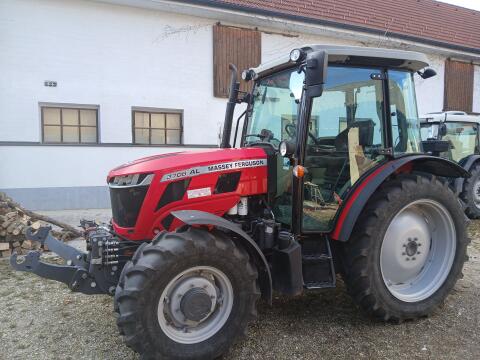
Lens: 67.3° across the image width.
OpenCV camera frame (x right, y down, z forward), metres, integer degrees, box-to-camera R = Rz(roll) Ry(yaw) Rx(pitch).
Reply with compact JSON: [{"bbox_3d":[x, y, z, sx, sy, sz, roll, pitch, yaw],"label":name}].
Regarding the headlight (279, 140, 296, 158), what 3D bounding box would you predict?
[{"bbox_3d":[0.426,-0.267,3.148,0.120,0.130,0.130,-1,5,-23],"label":"headlight"}]

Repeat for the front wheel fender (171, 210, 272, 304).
[{"bbox_3d":[-0.135,0.609,2.774,0.740,0.720,0.330,-1,5,-23],"label":"front wheel fender"}]

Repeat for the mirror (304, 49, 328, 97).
[{"bbox_3d":[0.639,-0.865,2.948,0.100,0.330,0.195,-1,5,-23],"label":"mirror"}]

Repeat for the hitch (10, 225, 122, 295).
[{"bbox_3d":[-1.416,0.635,3.026,0.755,0.450,0.960,-1,5,-23],"label":"hitch"}]

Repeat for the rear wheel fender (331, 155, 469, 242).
[{"bbox_3d":[1.561,0.142,3.446,1.480,0.750,0.330,-1,5,-23],"label":"rear wheel fender"}]

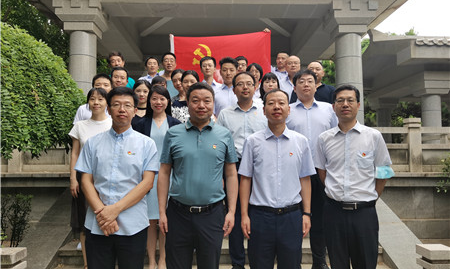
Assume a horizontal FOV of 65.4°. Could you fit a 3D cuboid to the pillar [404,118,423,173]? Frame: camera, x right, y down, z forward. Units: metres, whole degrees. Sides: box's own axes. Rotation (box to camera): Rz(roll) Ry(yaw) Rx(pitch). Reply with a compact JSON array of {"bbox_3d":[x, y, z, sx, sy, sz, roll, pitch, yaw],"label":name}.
[{"bbox_3d":[2.640,0.154,4.920,0.163,0.750,0.163,0,-4,-2],"label":"pillar"}]

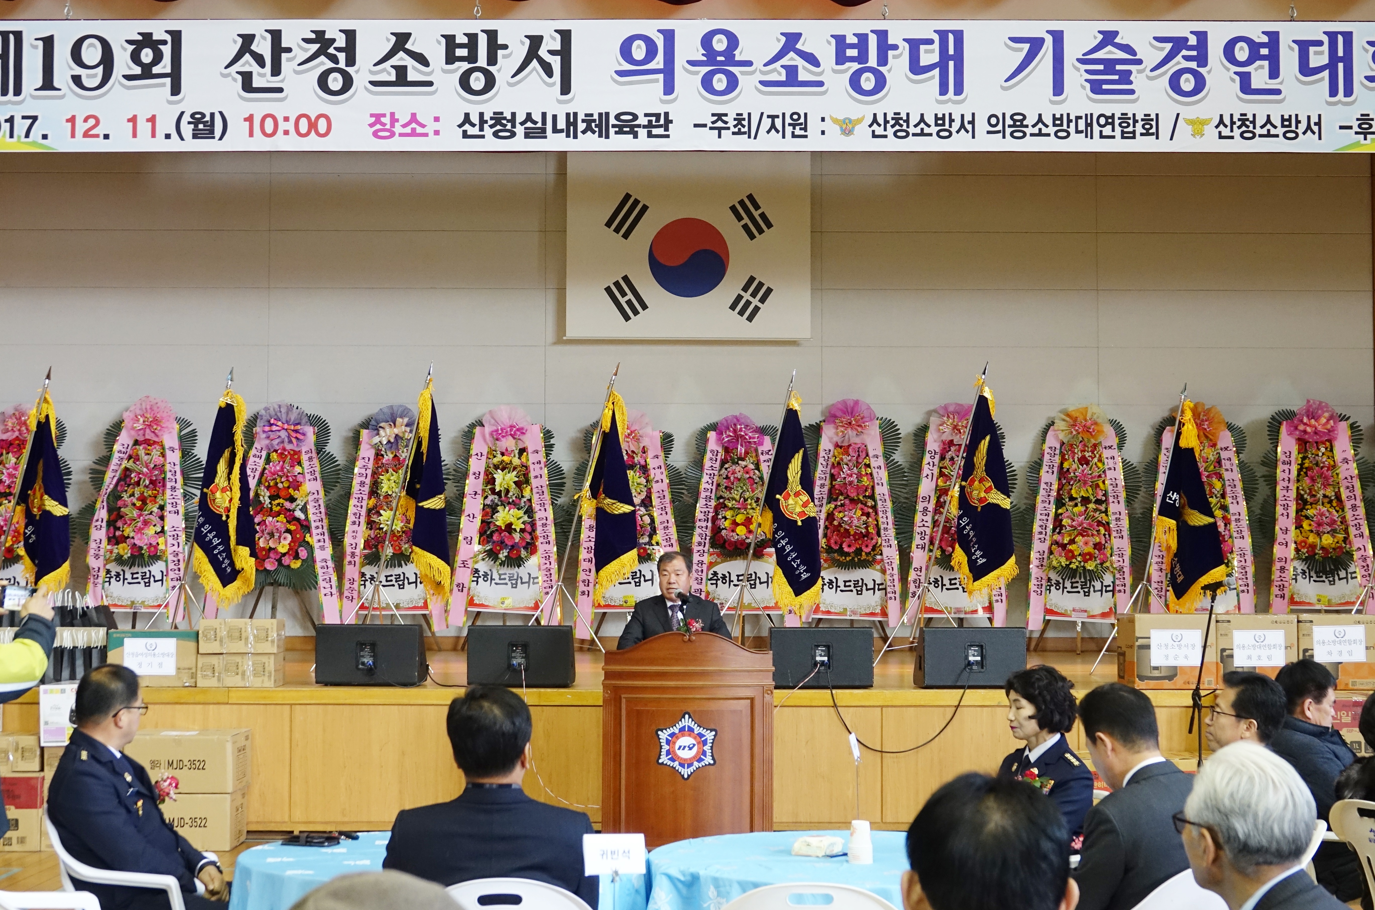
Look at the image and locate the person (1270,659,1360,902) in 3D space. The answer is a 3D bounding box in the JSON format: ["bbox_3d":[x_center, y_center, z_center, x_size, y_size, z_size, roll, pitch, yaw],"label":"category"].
[{"bbox_3d":[2.156,1.304,6.483,0.740,1.277,0.530,2,-4,-33],"label":"person"}]

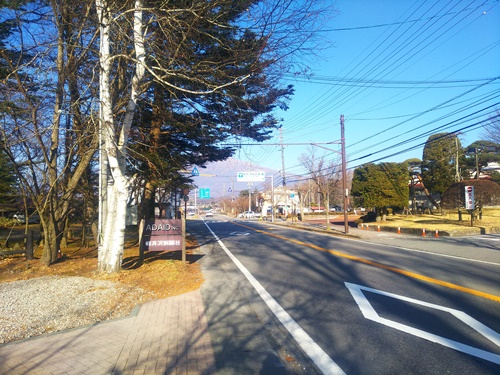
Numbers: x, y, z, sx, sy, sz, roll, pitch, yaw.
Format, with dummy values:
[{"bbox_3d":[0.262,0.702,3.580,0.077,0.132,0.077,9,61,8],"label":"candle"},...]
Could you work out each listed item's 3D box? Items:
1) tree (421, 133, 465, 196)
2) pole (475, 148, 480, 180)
[{"bbox_3d":[21.677,-1.778,42.304,4.900,8.950,4.800,0,-4,-8],"label":"tree"},{"bbox_3d":[25.608,-0.864,42.242,0.280,7.110,0.280,0,-4,-8],"label":"pole"}]

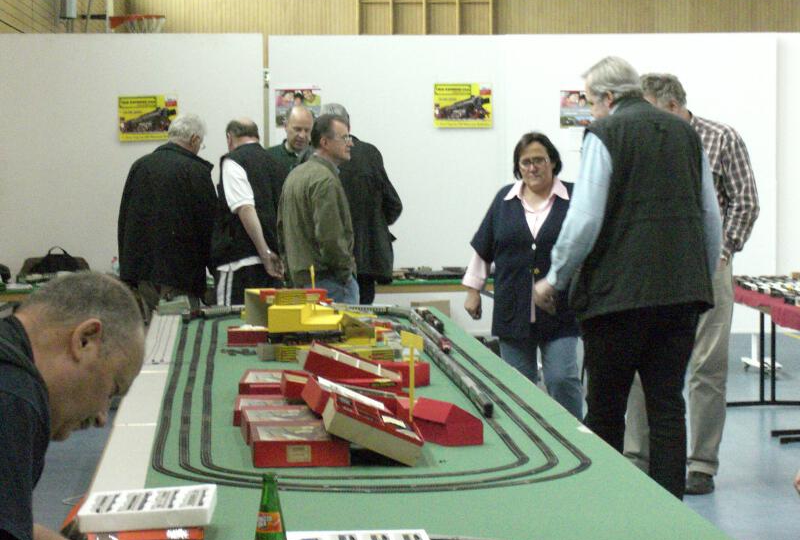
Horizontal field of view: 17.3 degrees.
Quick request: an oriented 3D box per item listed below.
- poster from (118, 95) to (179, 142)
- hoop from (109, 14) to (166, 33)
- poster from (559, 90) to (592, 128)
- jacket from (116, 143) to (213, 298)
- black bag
[{"bbox_3d":[-1.621,-0.978,17.000,0.380,0.300,0.012,0,3,3],"label":"poster"},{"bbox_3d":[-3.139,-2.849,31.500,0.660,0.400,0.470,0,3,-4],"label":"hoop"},{"bbox_3d":[1.195,-1.050,17.200,0.300,0.270,0.010,0,3,5],"label":"poster"},{"bbox_3d":[-1.161,-0.256,13.100,0.500,0.780,0.380,1,3,21],"label":"jacket"},{"bbox_3d":[-1.870,-0.035,14.300,0.400,0.190,0.220,0,3,0],"label":"black bag"}]

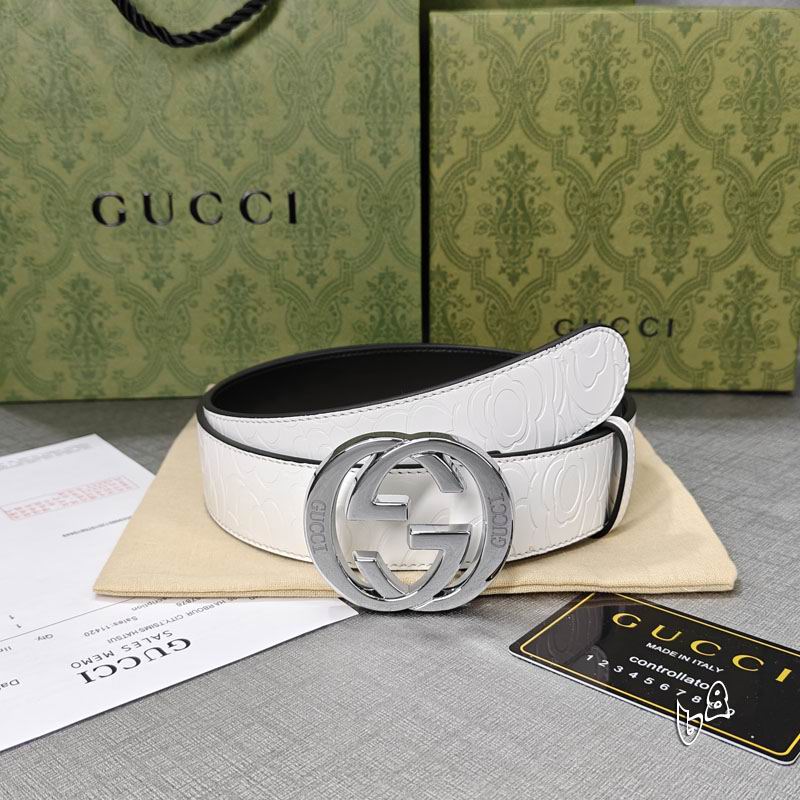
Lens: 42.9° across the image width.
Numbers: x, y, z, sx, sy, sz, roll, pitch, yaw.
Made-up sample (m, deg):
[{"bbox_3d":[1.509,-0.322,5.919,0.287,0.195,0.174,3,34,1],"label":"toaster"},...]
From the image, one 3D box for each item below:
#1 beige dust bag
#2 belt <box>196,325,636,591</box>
[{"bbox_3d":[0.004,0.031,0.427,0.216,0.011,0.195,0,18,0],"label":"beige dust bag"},{"bbox_3d":[0.009,0.004,0.400,0.171,0.074,0.176,0,18,0],"label":"belt"}]

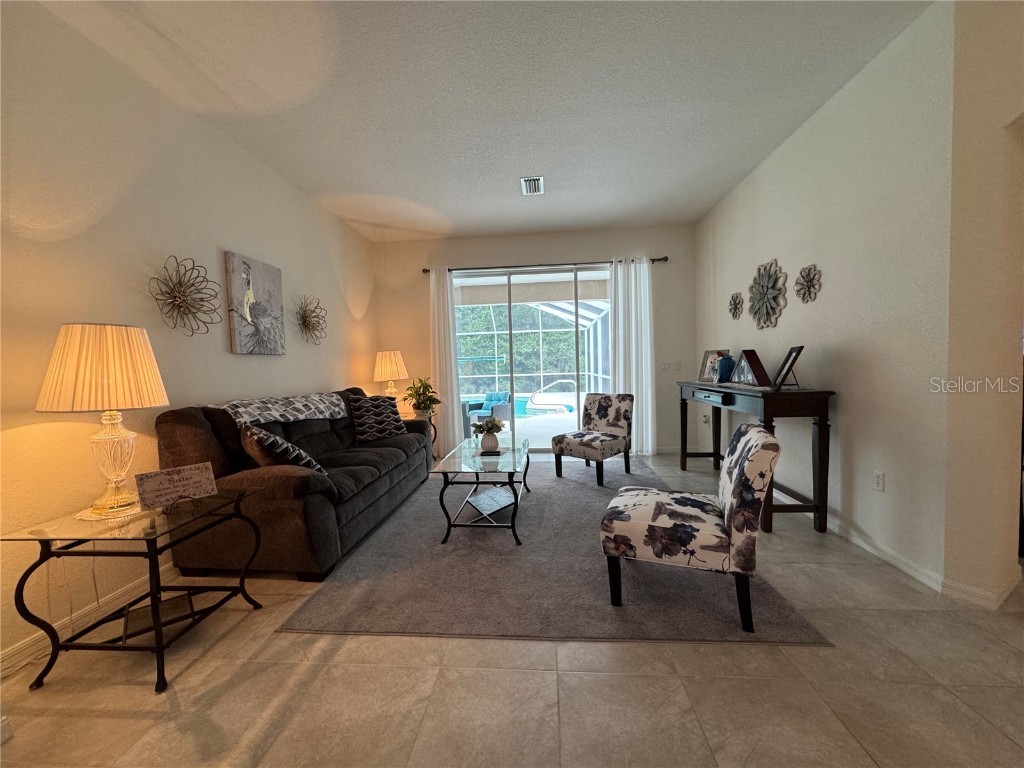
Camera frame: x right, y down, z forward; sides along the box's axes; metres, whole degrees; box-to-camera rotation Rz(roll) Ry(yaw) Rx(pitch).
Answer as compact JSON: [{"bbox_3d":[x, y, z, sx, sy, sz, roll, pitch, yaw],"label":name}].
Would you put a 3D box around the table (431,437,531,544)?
[{"bbox_3d":[-0.174,0.786,3.282,0.610,0.490,1.220,-1,2,5],"label":"table"}]

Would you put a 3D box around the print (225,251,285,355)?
[{"bbox_3d":[-2.006,-0.598,3.279,0.038,0.737,0.578,-1,3,5],"label":"print"}]

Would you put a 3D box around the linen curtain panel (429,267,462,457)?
[{"bbox_3d":[-0.860,-0.280,5.434,0.358,2.486,0.108,-1,3,5],"label":"linen curtain panel"}]

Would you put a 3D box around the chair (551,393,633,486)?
[{"bbox_3d":[0.865,0.538,4.385,0.556,0.851,0.741,1,4,44],"label":"chair"}]

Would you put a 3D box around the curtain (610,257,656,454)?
[{"bbox_3d":[1.542,-0.348,5.231,0.540,2.500,0.110,-1,2,5],"label":"curtain"}]

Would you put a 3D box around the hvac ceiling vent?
[{"bbox_3d":[0.203,-1.878,3.949,0.210,0.020,0.390,-1,2,5],"label":"hvac ceiling vent"}]

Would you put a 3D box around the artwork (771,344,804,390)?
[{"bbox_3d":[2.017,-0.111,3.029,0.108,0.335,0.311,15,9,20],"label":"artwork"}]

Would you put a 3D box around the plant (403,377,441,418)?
[{"bbox_3d":[-1.117,0.162,5.092,0.448,0.502,0.430,-1,3,5],"label":"plant"}]

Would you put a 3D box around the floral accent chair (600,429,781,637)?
[{"bbox_3d":[0.865,0.636,2.077,0.720,0.830,0.560,-1,3,23],"label":"floral accent chair"}]

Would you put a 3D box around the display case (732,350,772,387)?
[{"bbox_3d":[2.046,-0.137,3.572,0.100,0.295,0.560,-1,2,5],"label":"display case"}]

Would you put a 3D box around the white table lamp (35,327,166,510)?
[{"bbox_3d":[-1.861,0.162,1.924,0.442,0.843,0.442,-1,3,5],"label":"white table lamp"}]

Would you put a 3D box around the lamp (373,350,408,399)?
[{"bbox_3d":[-1.411,0.012,4.867,0.390,0.785,0.390,-1,2,5],"label":"lamp"}]

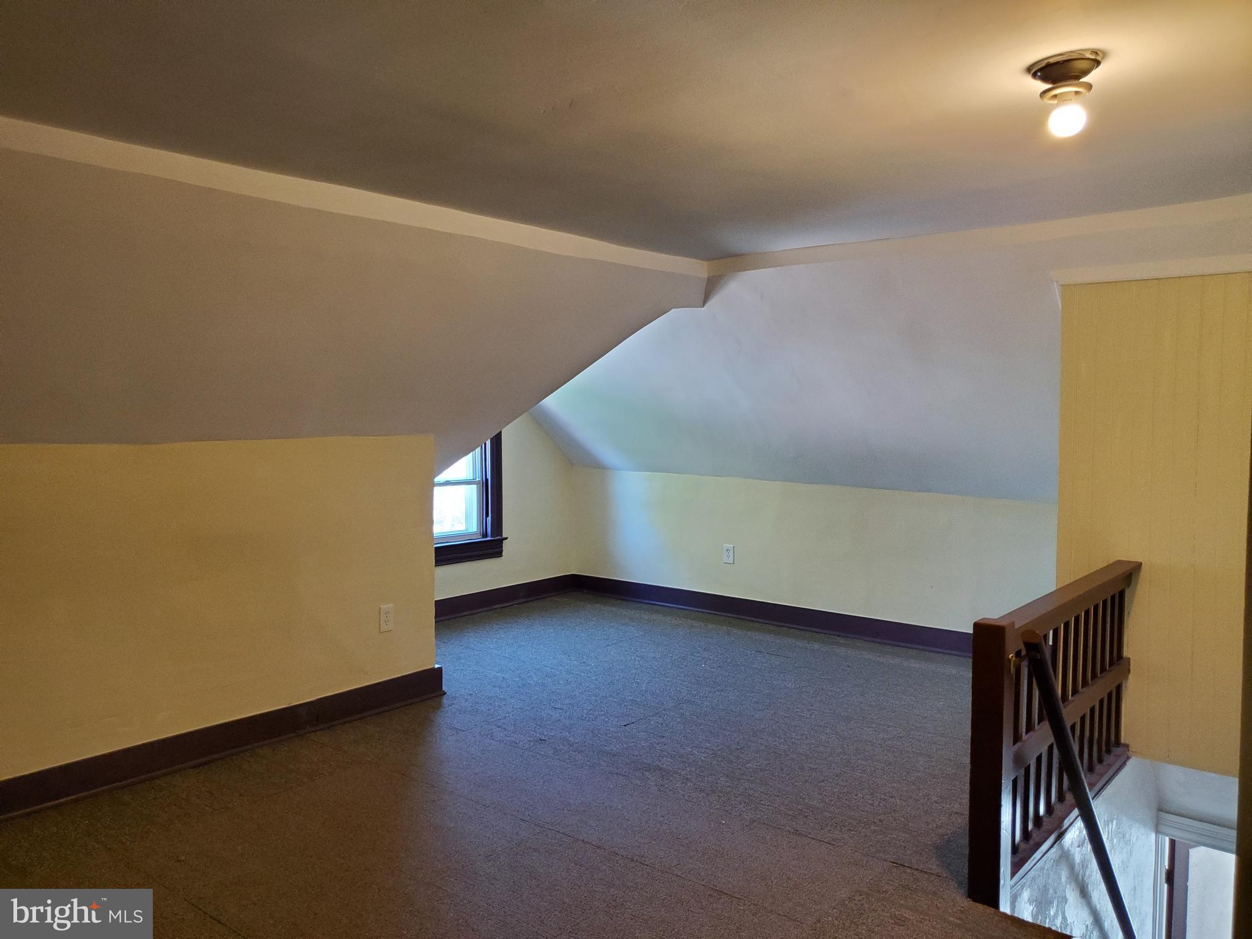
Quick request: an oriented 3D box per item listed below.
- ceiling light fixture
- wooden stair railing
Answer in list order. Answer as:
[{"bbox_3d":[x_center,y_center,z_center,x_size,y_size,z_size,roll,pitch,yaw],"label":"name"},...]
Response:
[{"bbox_3d":[0.871,-0.735,1.868,0.138,0.142,0.138,3,5,41],"label":"ceiling light fixture"},{"bbox_3d":[1.412,0.756,3.018,0.092,0.766,1.399,3,5,41],"label":"wooden stair railing"}]

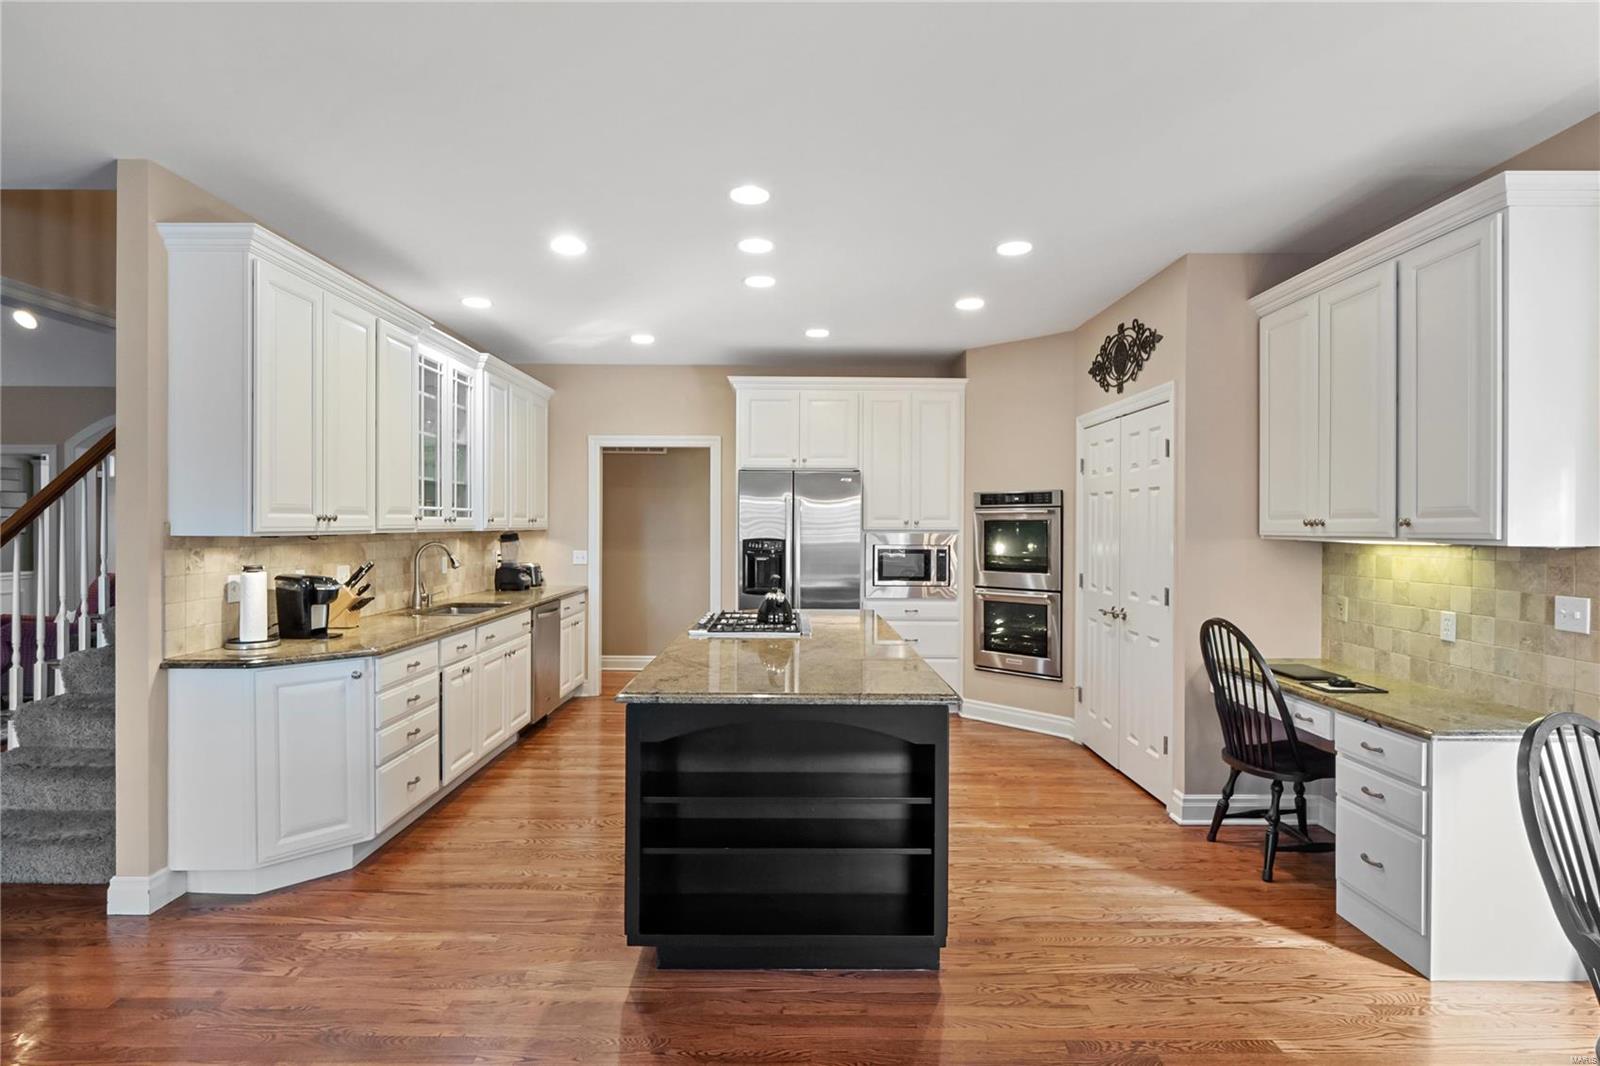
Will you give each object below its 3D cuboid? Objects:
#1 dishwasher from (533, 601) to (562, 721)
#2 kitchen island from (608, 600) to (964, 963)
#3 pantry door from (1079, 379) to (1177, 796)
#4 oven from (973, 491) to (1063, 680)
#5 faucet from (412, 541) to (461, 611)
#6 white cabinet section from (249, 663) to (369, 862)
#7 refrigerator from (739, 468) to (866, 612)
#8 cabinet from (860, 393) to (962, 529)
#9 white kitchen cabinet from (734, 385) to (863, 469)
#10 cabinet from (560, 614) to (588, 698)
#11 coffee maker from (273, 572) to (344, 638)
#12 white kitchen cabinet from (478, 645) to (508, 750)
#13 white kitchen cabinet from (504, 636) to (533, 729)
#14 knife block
[{"bbox_3d":[-2.051,0.892,5.596,0.620,0.810,0.610,0,0,-1],"label":"dishwasher"},{"bbox_3d":[-0.048,0.939,3.706,1.045,0.895,2.540,0,0,-1],"label":"kitchen island"},{"bbox_3d":[1.878,0.349,4.655,0.060,2.085,1.240,0,0,-1],"label":"pantry door"},{"bbox_3d":[1.730,0.357,5.782,0.620,1.290,0.690,0,0,-45],"label":"oven"},{"bbox_3d":[-2.105,0.245,4.682,0.285,0.405,0.110,0,0,-1],"label":"faucet"},{"bbox_3d":[-2.107,0.891,3.380,0.520,0.760,0.430,0,1,45],"label":"white cabinet section"},{"bbox_3d":[-0.004,0.448,6.238,0.910,1.824,0.730,0,0,-1],"label":"refrigerator"},{"bbox_3d":[0.841,-0.537,6.277,0.750,1.050,0.500,0,0,-1],"label":"cabinet"},{"bbox_3d":[-0.012,-0.785,6.266,0.960,0.625,0.640,0,0,-1],"label":"white kitchen cabinet"},{"bbox_3d":[-2.022,0.950,6.333,0.480,0.590,0.690,0,0,-1],"label":"cabinet"},{"bbox_3d":[-2.155,0.316,3.567,0.250,0.300,0.180,1,0,9],"label":"coffee maker"},{"bbox_3d":[-2.051,0.953,4.576,0.590,0.580,0.450,0,0,-1],"label":"white kitchen cabinet"},{"bbox_3d":[-2.056,0.951,5.031,0.590,0.580,0.450,0,0,-1],"label":"white kitchen cabinet"},{"bbox_3d":[-2.239,0.355,3.906,0.200,0.217,0.110,0,0,-1],"label":"knife block"}]

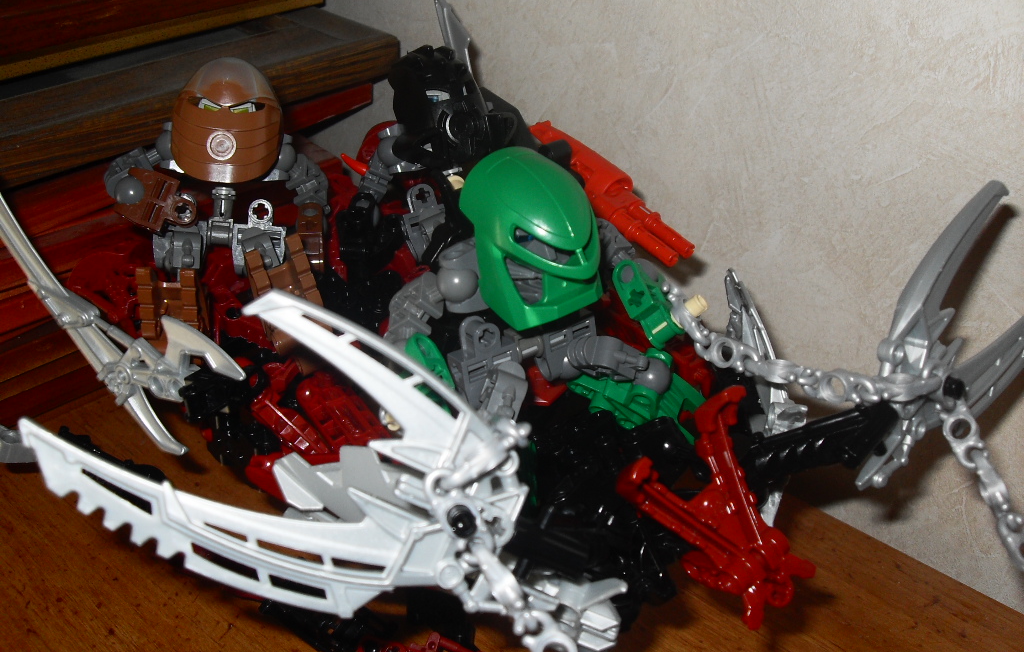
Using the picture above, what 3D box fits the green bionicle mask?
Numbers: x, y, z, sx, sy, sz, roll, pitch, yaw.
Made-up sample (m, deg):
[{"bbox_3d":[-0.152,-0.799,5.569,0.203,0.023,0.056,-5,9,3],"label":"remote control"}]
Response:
[{"bbox_3d":[0.008,-0.022,0.268,0.032,0.041,0.031,-21,31,-32],"label":"green bionicle mask"}]

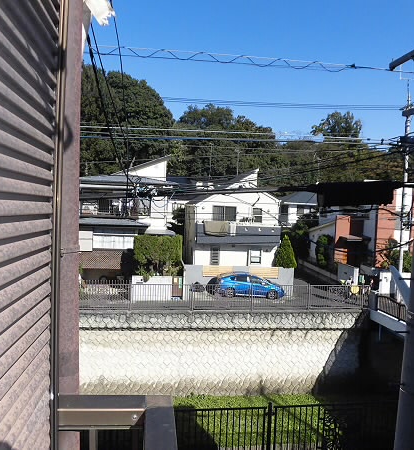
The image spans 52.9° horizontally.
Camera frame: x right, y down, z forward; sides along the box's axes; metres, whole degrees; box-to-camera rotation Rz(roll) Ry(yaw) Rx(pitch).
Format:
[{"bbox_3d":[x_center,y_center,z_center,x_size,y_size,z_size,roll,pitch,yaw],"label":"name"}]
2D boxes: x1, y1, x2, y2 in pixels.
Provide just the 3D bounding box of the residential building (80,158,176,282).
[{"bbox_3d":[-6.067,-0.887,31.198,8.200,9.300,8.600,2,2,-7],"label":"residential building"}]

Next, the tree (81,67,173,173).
[{"bbox_3d":[-10.149,-10.545,49.669,13.000,16.500,12.000,2,2,-4],"label":"tree"}]

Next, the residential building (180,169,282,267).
[{"bbox_3d":[1.660,-0.204,32.711,6.200,8.500,8.200,2,2,-7],"label":"residential building"}]

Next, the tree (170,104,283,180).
[{"bbox_3d":[2.604,-9.203,55.701,15.000,14.500,12.500,2,2,-4],"label":"tree"}]

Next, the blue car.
[{"bbox_3d":[2.735,3.846,27.251,4.450,1.500,1.750,2,2,-3],"label":"blue car"}]

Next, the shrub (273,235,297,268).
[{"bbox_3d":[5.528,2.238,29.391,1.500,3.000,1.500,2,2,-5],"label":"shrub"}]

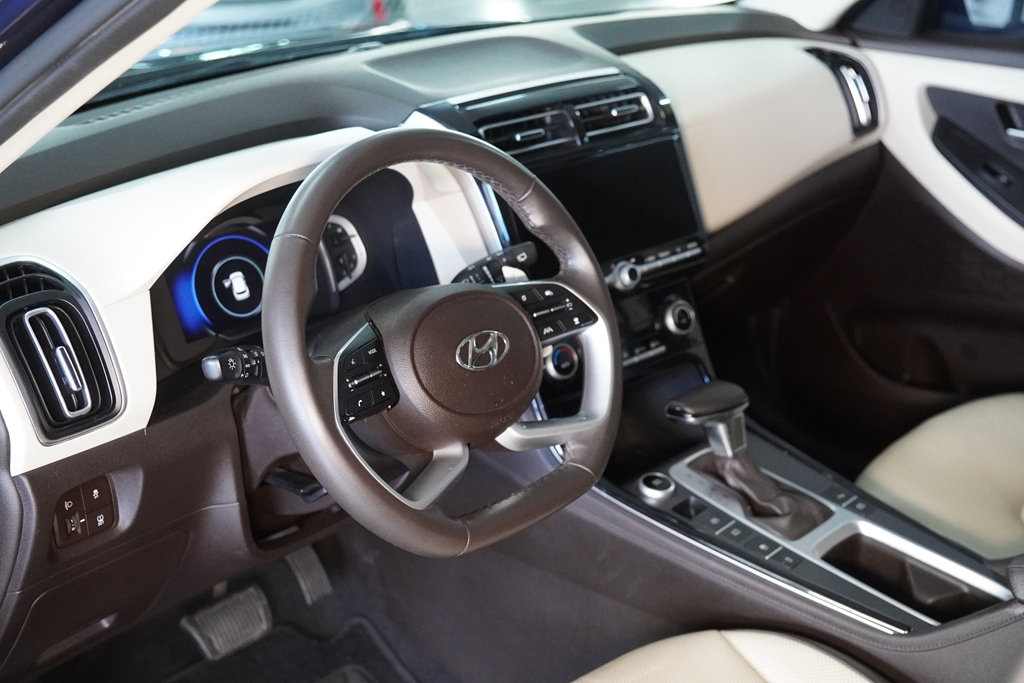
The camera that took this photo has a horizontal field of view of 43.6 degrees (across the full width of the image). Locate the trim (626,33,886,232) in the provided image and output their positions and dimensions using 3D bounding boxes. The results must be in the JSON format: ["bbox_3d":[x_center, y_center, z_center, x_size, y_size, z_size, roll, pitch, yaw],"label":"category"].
[{"bbox_3d":[0.348,-0.300,1.717,0.150,0.200,0.540,18,28,38],"label":"trim"}]

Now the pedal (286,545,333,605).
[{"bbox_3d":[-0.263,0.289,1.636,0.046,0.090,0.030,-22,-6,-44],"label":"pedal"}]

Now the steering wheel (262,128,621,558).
[{"bbox_3d":[-0.066,-0.004,1.108,0.371,0.352,0.105,-22,3,-43],"label":"steering wheel"}]

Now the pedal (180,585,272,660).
[{"bbox_3d":[-0.347,0.341,1.543,0.105,0.060,0.033,-22,-12,-44],"label":"pedal"}]

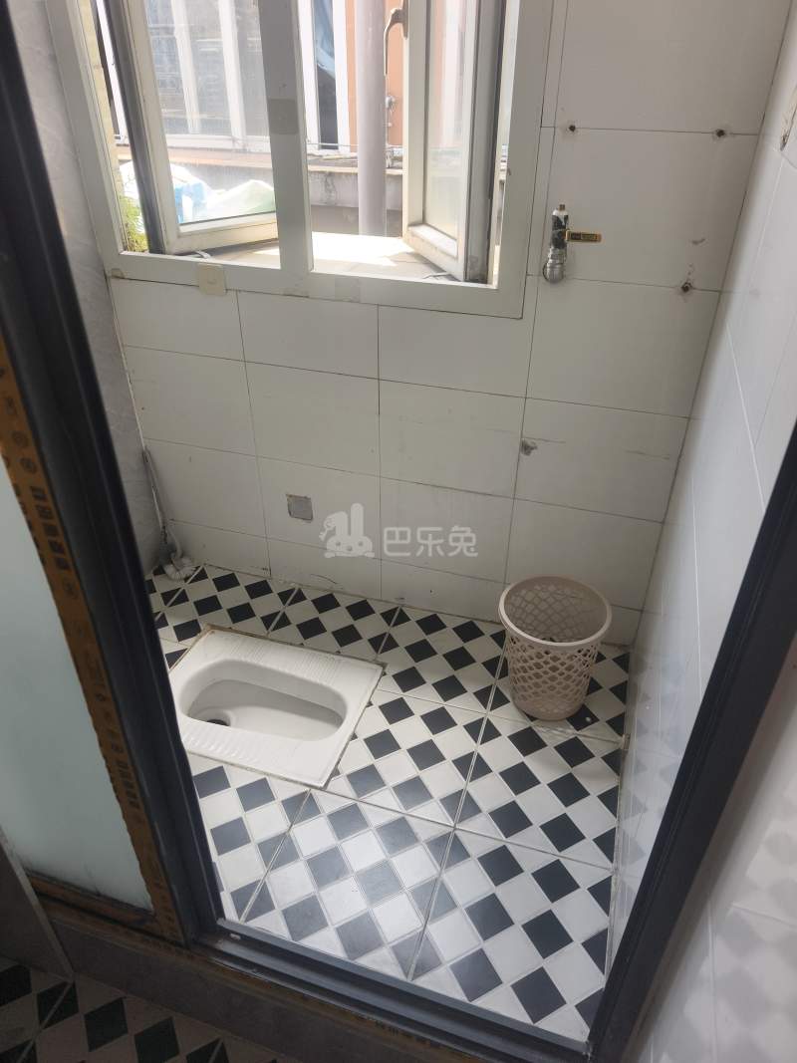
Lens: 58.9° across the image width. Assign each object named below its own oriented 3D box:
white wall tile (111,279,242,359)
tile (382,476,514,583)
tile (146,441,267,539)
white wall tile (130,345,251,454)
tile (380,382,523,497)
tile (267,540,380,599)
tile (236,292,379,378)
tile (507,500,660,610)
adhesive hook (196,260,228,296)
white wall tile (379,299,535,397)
[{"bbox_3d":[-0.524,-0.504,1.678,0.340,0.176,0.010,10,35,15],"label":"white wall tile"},{"bbox_3d":[0.114,-0.003,1.761,0.333,0.250,0.010,10,35,15],"label":"tile"},{"bbox_3d":[-0.523,-0.120,1.938,0.340,0.251,0.010,10,35,15],"label":"tile"},{"bbox_3d":[-0.523,-0.328,1.798,0.340,0.251,0.010,10,35,15],"label":"white wall tile"},{"bbox_3d":[0.115,-0.211,1.622,0.335,0.251,0.010,10,35,15],"label":"tile"},{"bbox_3d":[-0.204,0.105,1.956,0.333,0.147,0.010,10,35,15],"label":"tile"},{"bbox_3d":[-0.203,-0.447,1.597,0.335,0.172,0.010,10,35,15],"label":"tile"},{"bbox_3d":[0.431,0.055,1.676,0.329,0.251,0.010,10,35,15],"label":"tile"},{"bbox_3d":[-0.420,-0.566,1.589,0.067,0.067,0.012,10,35,15],"label":"adhesive hook"},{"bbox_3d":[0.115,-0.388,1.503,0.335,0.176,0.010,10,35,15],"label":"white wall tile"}]

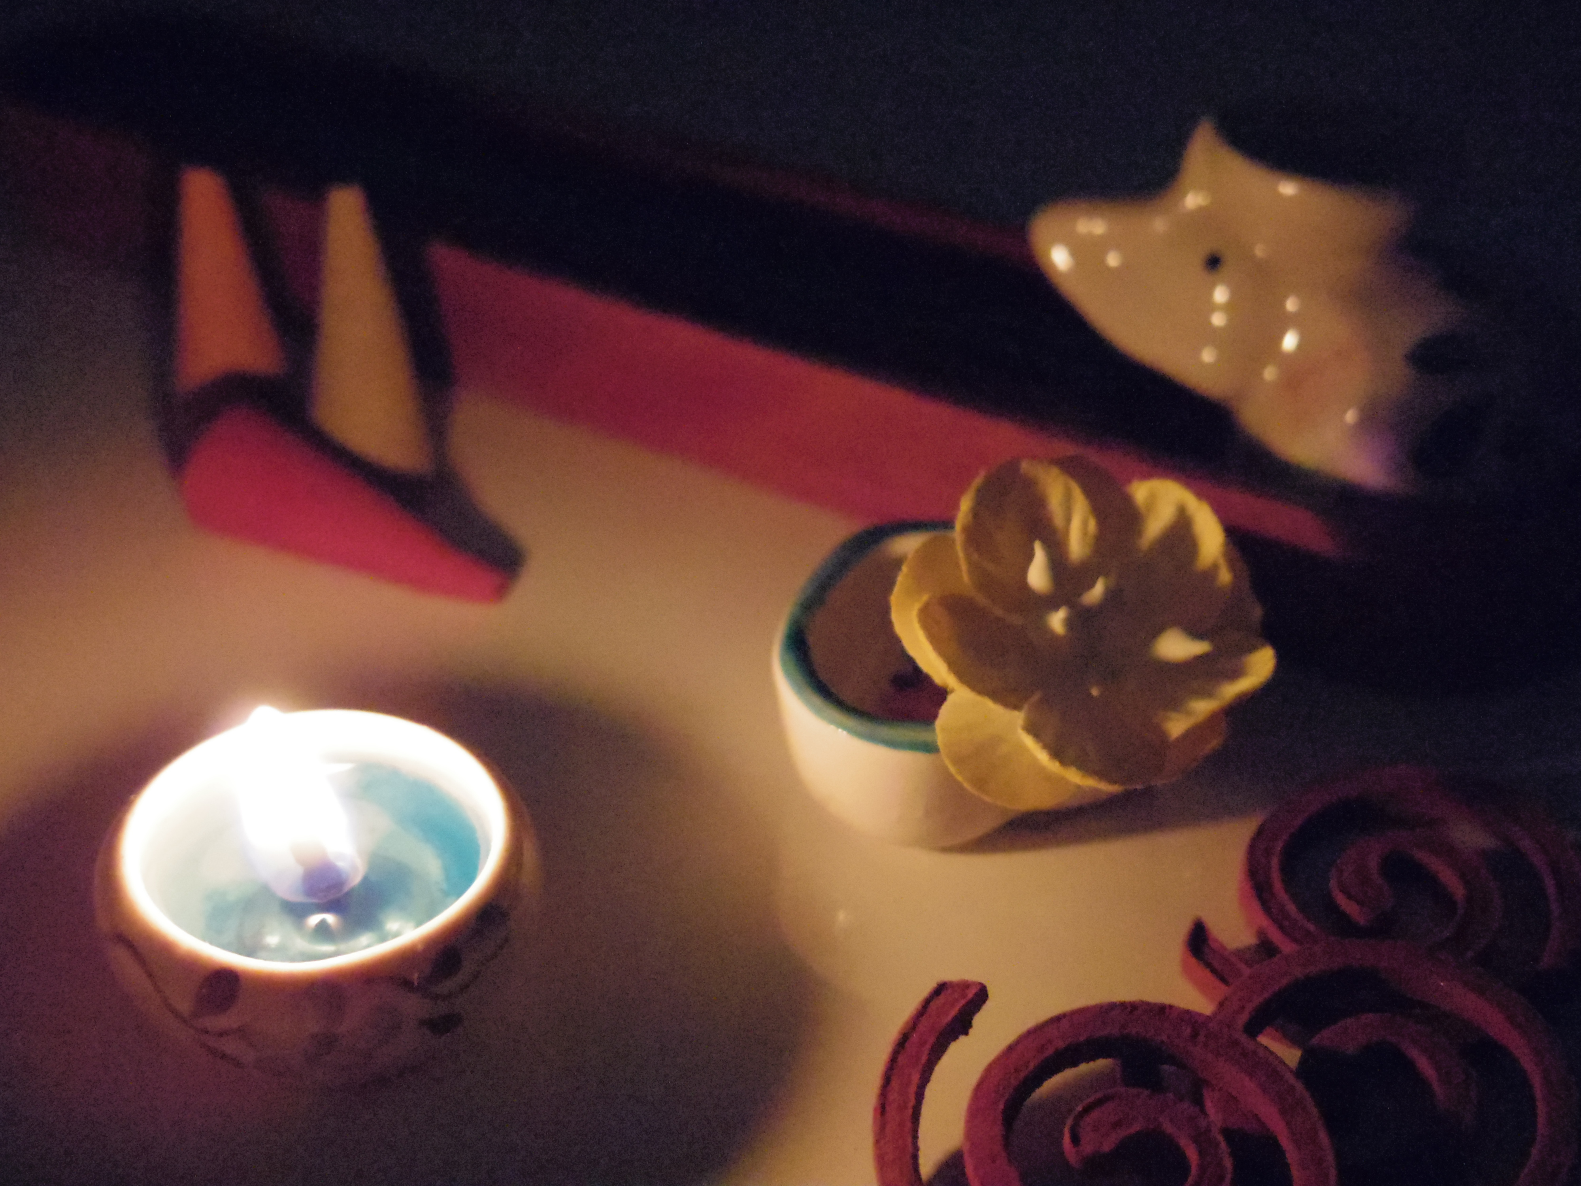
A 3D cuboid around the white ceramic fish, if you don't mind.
[{"bbox_3d":[0.044,-0.026,0.198,0.042,0.033,0.024,-9,36,-12],"label":"white ceramic fish"}]

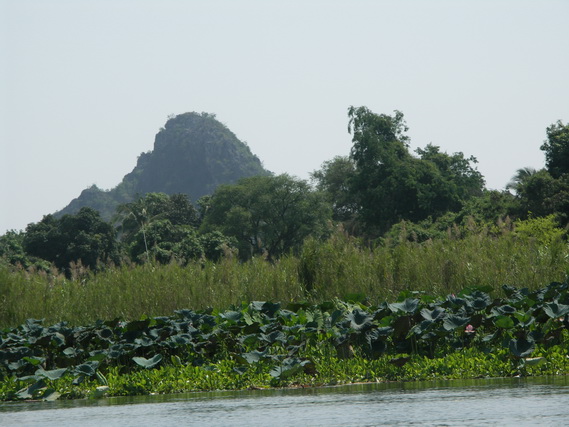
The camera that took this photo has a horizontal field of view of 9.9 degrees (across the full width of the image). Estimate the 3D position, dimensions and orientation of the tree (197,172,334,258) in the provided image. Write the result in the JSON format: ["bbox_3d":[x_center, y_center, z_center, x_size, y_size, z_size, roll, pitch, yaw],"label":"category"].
[{"bbox_3d":[-1.095,0.730,200.000,8.029,6.204,7.500,-1,-1,0],"label":"tree"}]

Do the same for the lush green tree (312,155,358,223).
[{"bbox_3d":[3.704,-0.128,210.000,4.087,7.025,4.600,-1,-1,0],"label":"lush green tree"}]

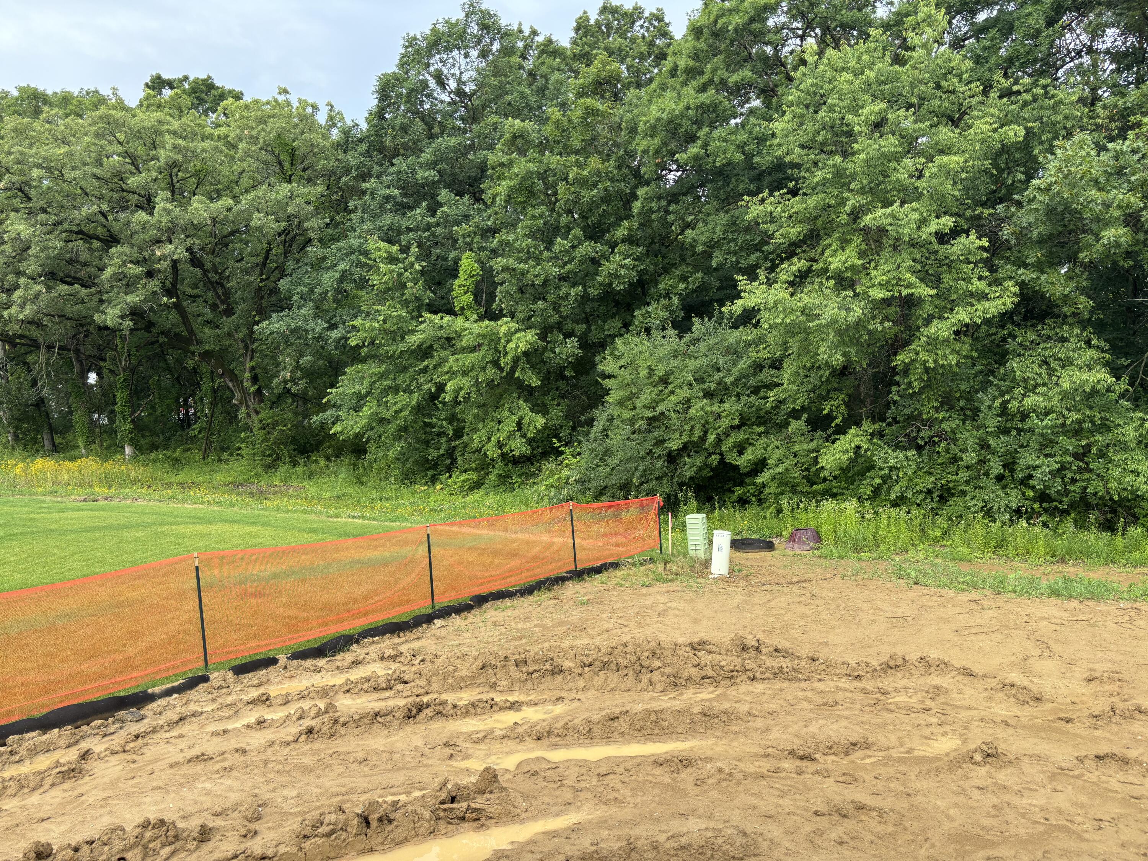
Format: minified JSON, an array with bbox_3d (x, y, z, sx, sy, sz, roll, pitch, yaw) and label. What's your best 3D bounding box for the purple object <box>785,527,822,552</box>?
[{"bbox_3d":[5.289,2.497,19.900,0.860,0.440,0.860,-2,1,15],"label":"purple object"}]

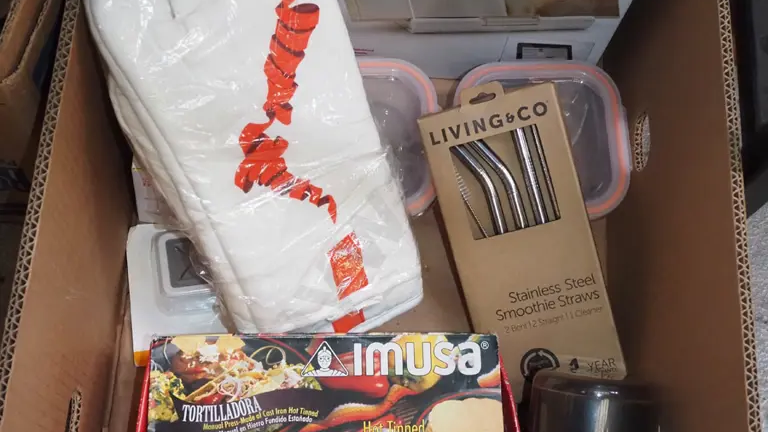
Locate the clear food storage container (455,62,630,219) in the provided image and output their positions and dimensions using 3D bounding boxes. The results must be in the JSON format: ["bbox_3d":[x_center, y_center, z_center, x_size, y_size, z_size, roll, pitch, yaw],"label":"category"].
[{"bbox_3d":[0.123,-0.051,0.782,0.143,0.060,0.137,-1,68,-4],"label":"clear food storage container"}]

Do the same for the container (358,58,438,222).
[{"bbox_3d":[-0.029,-0.056,0.774,0.144,0.060,0.137,-1,68,-4],"label":"container"}]

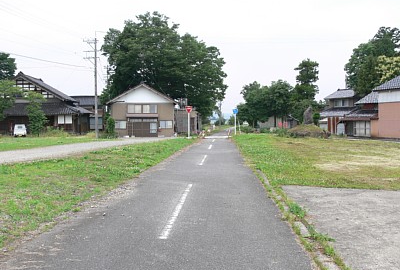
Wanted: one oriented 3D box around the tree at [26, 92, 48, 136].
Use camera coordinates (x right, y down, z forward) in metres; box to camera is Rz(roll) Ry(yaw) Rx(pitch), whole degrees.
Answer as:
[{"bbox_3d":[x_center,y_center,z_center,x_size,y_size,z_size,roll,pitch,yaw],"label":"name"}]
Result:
[{"bbox_3d":[-20.052,-2.547,49.750,2.700,5.650,2.600,0,2,0],"label":"tree"}]

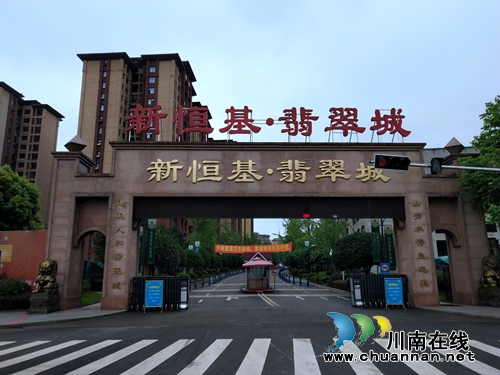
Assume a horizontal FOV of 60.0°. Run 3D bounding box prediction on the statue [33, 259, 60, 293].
[{"bbox_3d":[-9.888,4.255,20.950,0.820,1.560,1.150,0,-12,-2],"label":"statue"}]

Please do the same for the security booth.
[{"bbox_3d":[0.726,7.043,36.150,2.650,3.150,2.500,0,-12,-2],"label":"security booth"}]

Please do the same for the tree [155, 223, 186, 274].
[{"bbox_3d":[-6.339,5.519,34.550,2.700,5.100,2.700,0,-12,-2],"label":"tree"}]

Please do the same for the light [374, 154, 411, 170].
[{"bbox_3d":[4.677,-0.813,14.200,1.130,0.420,0.330,0,-12,-3],"label":"light"}]

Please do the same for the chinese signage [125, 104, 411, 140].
[{"bbox_3d":[1.163,-3.949,25.878,17.019,2.018,0.300,0,-12,-2],"label":"chinese signage"}]

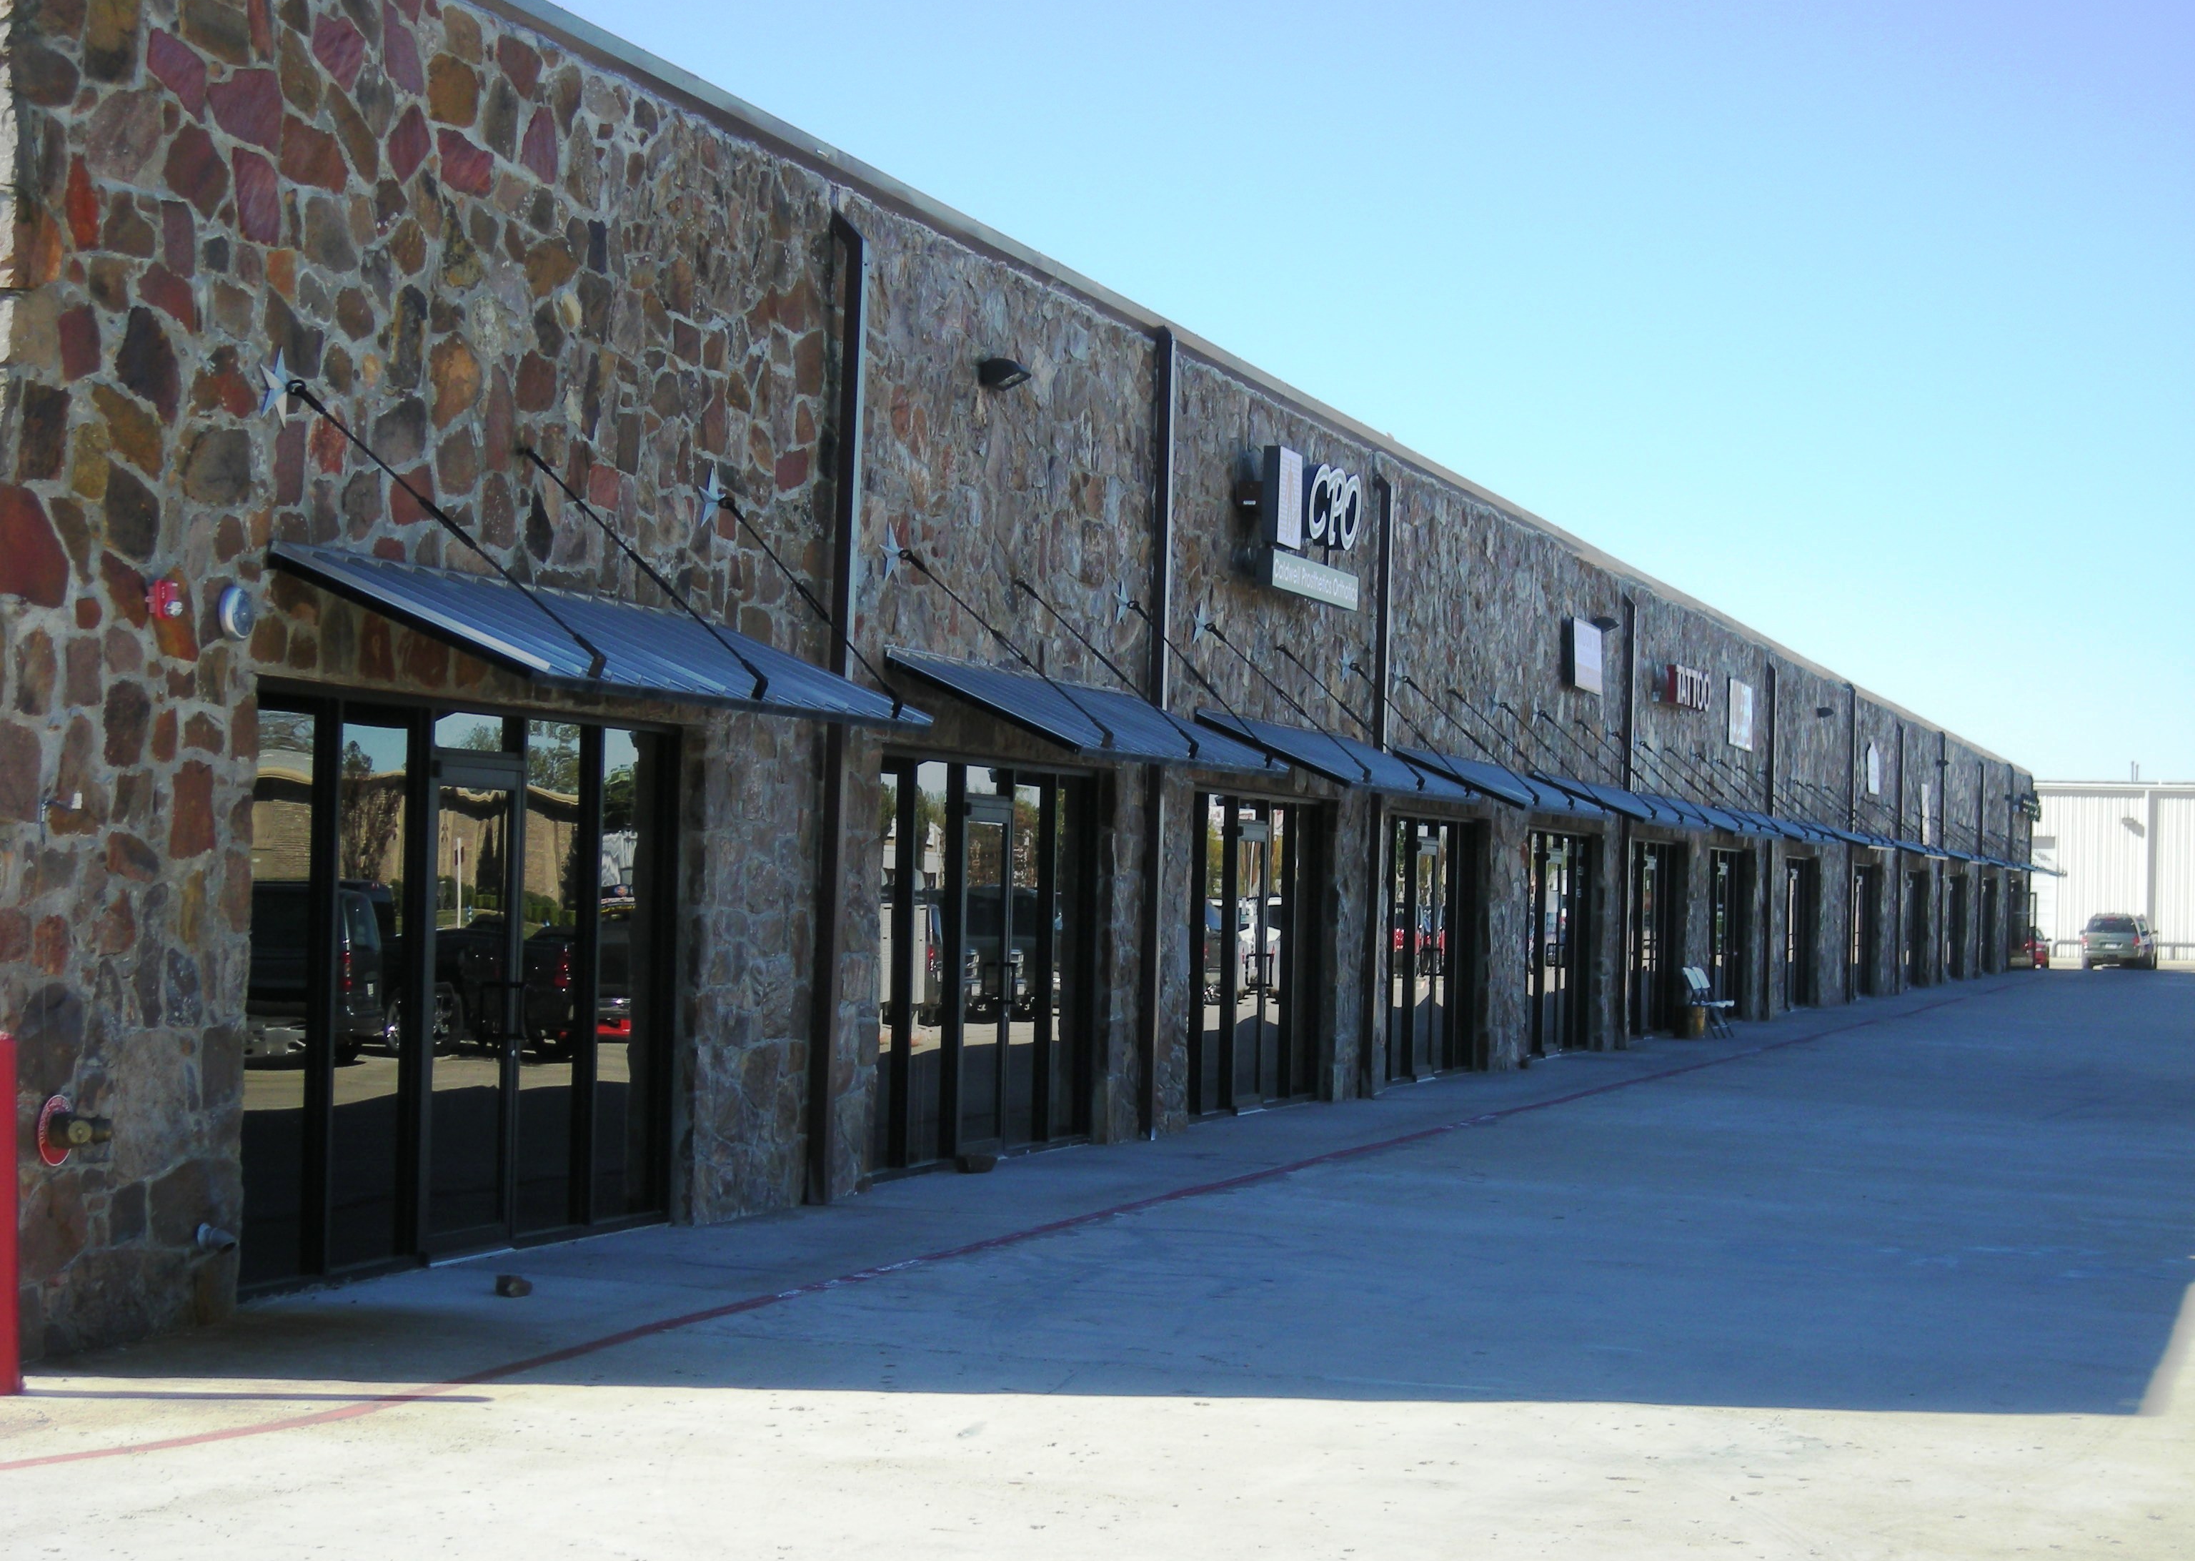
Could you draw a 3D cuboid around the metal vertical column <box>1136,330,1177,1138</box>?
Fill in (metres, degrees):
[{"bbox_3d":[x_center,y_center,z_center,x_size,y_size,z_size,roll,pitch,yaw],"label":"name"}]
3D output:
[{"bbox_3d":[0.379,-0.282,28.553,0.150,5.327,0.110,1,-1,16],"label":"metal vertical column"}]

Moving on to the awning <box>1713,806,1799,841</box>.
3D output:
[{"bbox_3d":[9.400,0.664,59.396,1.130,0.520,5.050,1,-2,16],"label":"awning"}]

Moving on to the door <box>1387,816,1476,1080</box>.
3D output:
[{"bbox_3d":[2.966,1.521,39.197,0.120,2.417,4.710,1,-2,16],"label":"door"}]

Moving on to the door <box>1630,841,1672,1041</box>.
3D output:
[{"bbox_3d":[6.642,1.922,52.338,0.140,2.400,4.860,1,-1,16],"label":"door"}]

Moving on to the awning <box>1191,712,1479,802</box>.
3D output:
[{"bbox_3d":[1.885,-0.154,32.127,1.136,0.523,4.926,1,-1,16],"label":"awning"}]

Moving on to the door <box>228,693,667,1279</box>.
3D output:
[{"bbox_3d":[-2.737,0.877,18.815,0.120,2.440,4.740,1,-2,16],"label":"door"}]

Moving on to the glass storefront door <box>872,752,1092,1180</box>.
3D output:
[{"bbox_3d":[-0.719,1.090,25.884,0.140,2.400,4.860,1,-1,16],"label":"glass storefront door"}]

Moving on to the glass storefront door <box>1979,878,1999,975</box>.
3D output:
[{"bbox_3d":[22.310,3.663,108.335,0.120,2.422,4.800,1,-2,16],"label":"glass storefront door"}]

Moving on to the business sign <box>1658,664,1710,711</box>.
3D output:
[{"bbox_3d":[7.211,-1.123,52.912,0.226,0.505,3.066,1,-2,16],"label":"business sign"}]

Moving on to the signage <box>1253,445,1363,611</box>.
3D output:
[{"bbox_3d":[1.595,-1.895,32.754,0.210,1.003,2.989,1,-2,16],"label":"signage"}]

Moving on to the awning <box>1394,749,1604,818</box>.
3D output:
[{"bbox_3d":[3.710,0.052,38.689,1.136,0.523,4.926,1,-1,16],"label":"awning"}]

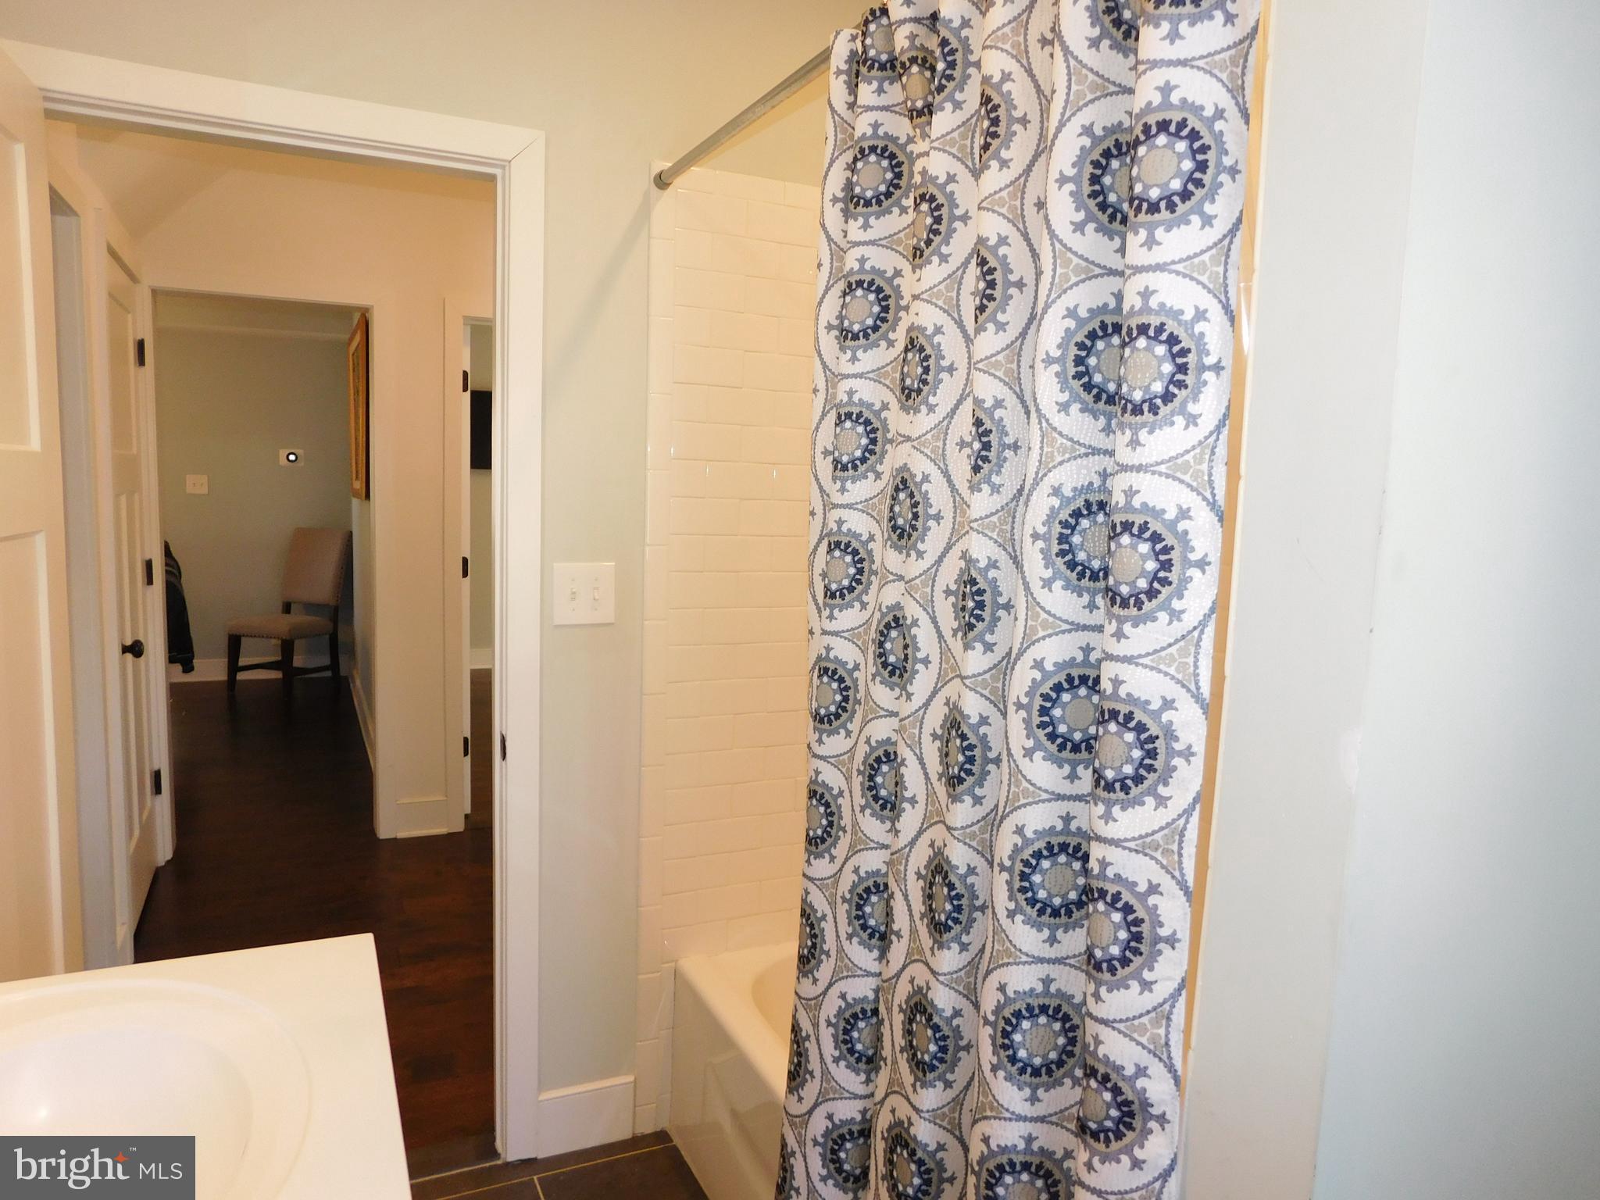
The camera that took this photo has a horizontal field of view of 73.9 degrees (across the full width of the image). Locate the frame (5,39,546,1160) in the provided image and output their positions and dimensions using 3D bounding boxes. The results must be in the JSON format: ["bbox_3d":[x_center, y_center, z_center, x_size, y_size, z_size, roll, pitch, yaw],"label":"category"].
[{"bbox_3d":[-0.952,0.147,2.005,0.896,2.091,0.130,-1,7,-25],"label":"frame"}]

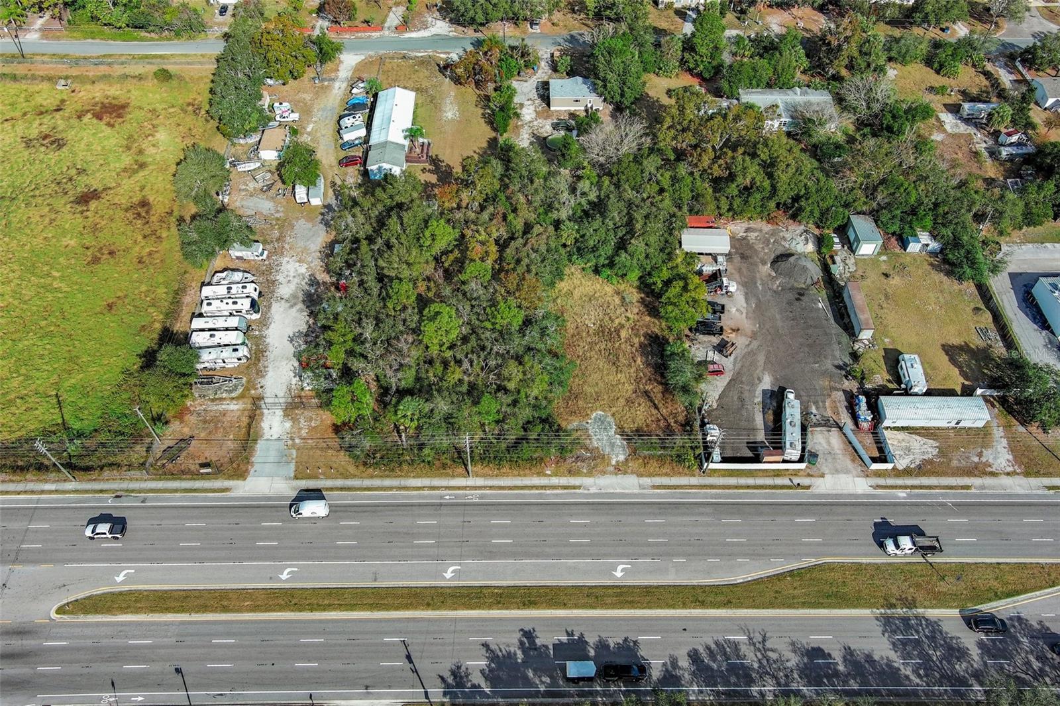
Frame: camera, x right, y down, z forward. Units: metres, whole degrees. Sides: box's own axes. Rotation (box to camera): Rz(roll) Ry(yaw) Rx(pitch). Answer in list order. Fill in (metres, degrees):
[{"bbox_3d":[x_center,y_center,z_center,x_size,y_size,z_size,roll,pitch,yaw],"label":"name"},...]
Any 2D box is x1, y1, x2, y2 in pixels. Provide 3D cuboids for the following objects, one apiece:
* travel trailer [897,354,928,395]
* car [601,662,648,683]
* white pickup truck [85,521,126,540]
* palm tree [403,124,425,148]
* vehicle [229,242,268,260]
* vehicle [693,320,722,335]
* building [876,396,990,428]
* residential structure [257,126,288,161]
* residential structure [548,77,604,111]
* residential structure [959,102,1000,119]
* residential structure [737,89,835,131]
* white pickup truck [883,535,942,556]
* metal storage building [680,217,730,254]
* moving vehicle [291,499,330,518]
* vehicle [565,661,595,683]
[{"bbox_3d":[68.425,4.371,152.673,2.497,3.200,8.084,3,50,2],"label":"travel trailer"},{"bbox_3d":[12.958,43.892,117.367,5.950,1.900,2.000,0,50,0],"label":"car"},{"bbox_3d":[-65.945,27.766,132.897,5.584,1.891,2.020,0,50,-1],"label":"white pickup truck"},{"bbox_3d":[-25.582,-47.542,190.557,4.500,5.700,4.500,0,50,0],"label":"palm tree"},{"bbox_3d":[-56.934,-20.572,172.967,7.028,2.744,2.345,5,50,4],"label":"vehicle"},{"bbox_3d":[33.553,-4.643,160.910,5.219,1.769,1.920,1,50,1],"label":"vehicle"},{"bbox_3d":[69.700,10.126,147.822,17.340,3.247,4.643,0,50,0],"label":"building"},{"bbox_3d":[-57.589,-46.962,191.882,4.900,2.600,8.000,2,50,2],"label":"residential structure"},{"bbox_3d":[11.013,-61.911,204.089,12.400,3.600,7.800,0,50,0],"label":"residential structure"},{"bbox_3d":[106.810,-56.964,201.124,9.600,2.800,3.500,0,50,0],"label":"residential structure"},{"bbox_3d":[60.315,-57.457,200.061,21.000,4.600,12.400,0,50,0],"label":"residential structure"},{"bbox_3d":[57.809,29.257,129.484,7.800,2.400,2.350,0,50,0],"label":"white pickup truck"},{"bbox_3d":[35.012,-22.486,171.579,9.200,3.500,5.300,0,50,0],"label":"metal storage building"},{"bbox_3d":[-34.821,24.757,135.456,5.680,2.194,2.044,0,50,-1],"label":"moving vehicle"},{"bbox_3d":[7.162,44.538,119.066,4.117,2.353,2.139,0,50,-1],"label":"vehicle"}]

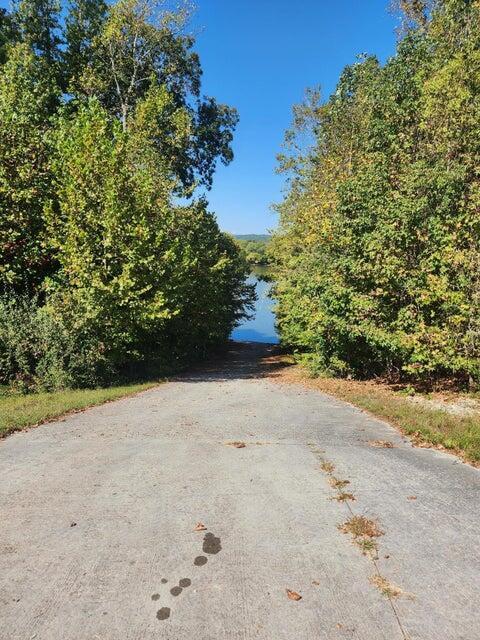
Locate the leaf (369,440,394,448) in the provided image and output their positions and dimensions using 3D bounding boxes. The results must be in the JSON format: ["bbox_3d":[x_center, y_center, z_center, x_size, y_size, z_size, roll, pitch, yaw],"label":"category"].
[{"bbox_3d":[1.564,1.376,4.700,0.270,0.035,0.140,0,3,0],"label":"leaf"}]

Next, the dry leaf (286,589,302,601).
[{"bbox_3d":[0.256,1.291,2.000,0.077,0.016,0.046,4,9,27],"label":"dry leaf"}]

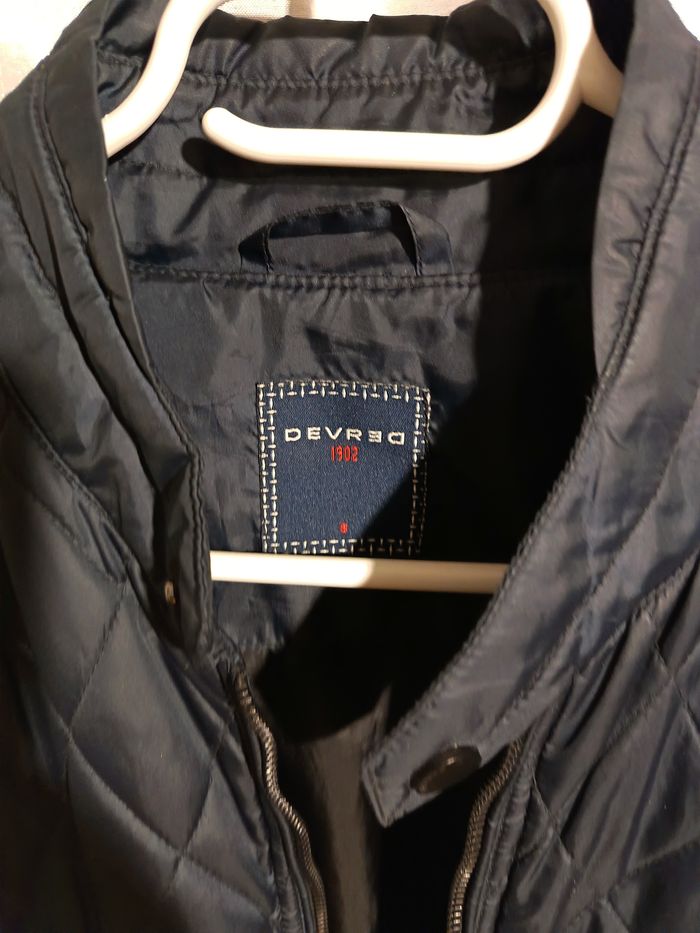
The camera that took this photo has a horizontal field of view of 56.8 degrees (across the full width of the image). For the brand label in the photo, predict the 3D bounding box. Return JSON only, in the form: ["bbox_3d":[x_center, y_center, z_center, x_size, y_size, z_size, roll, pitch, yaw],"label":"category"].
[{"bbox_3d":[-0.003,0.002,0.215,0.056,0.059,0.003,1,19,0],"label":"brand label"}]

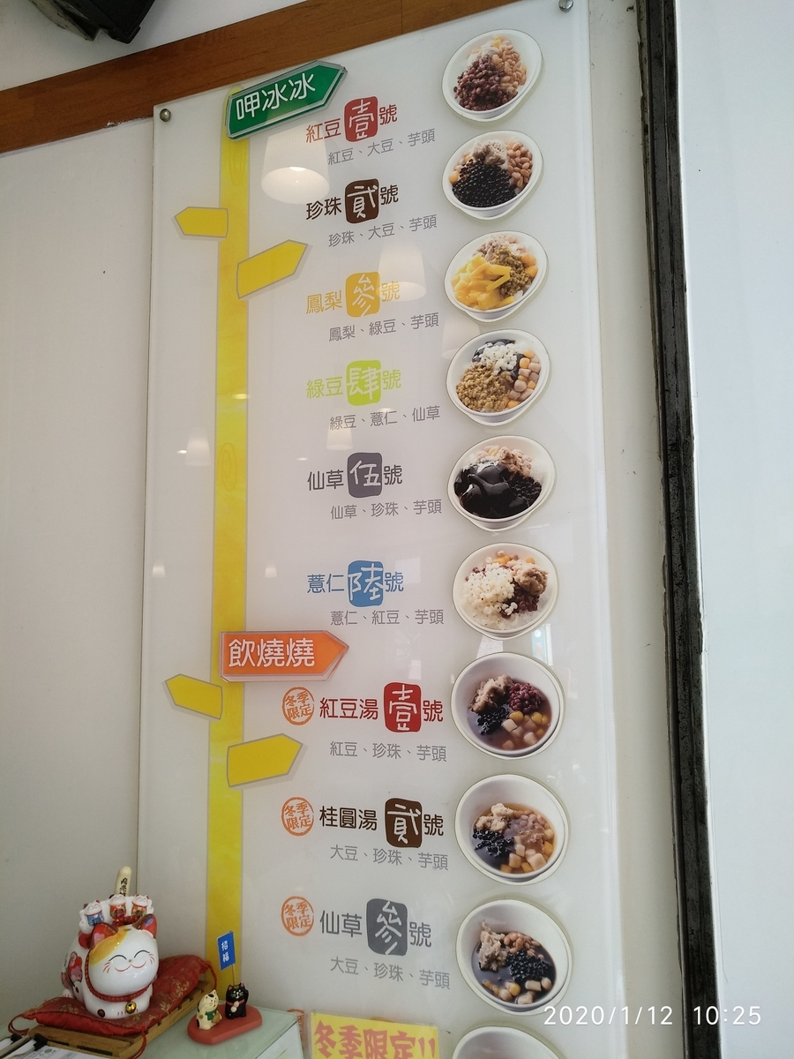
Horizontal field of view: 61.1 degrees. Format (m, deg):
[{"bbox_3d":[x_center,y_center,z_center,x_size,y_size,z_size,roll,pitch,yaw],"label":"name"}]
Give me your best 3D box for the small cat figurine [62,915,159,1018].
[{"bbox_3d":[-0.364,0.545,0.863,0.089,0.103,0.112,3,-6,-37],"label":"small cat figurine"}]

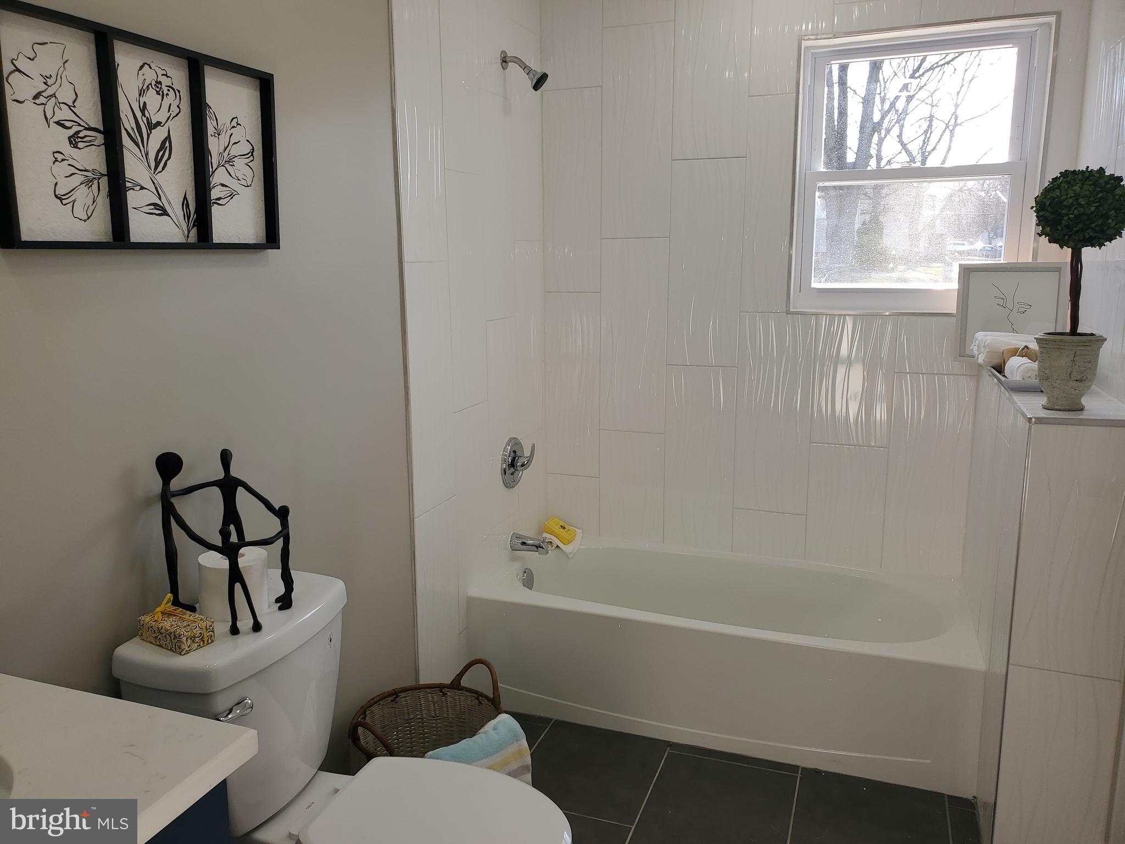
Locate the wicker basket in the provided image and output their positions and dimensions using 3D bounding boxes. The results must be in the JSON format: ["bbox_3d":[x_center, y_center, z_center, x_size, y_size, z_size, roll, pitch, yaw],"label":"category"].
[{"bbox_3d":[-0.337,0.854,2.113,0.364,0.419,0.374,0,11,0],"label":"wicker basket"}]

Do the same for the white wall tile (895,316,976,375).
[{"bbox_3d":[1.226,-0.250,2.756,0.252,0.190,0.012,4,12,20],"label":"white wall tile"}]

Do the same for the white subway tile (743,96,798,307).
[{"bbox_3d":[0.694,-0.725,2.847,0.153,0.705,0.010,4,12,20],"label":"white subway tile"}]

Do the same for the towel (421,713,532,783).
[{"bbox_3d":[-0.181,0.836,2.004,0.130,0.190,0.250,11,16,43],"label":"towel"}]

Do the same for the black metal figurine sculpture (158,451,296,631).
[{"bbox_3d":[-0.613,0.206,1.524,0.230,0.290,0.190,0,12,1],"label":"black metal figurine sculpture"}]

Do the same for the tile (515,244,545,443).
[{"bbox_3d":[-0.120,-0.302,3.094,0.012,0.704,0.266,4,12,20],"label":"tile"}]

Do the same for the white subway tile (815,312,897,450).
[{"bbox_3d":[0.974,-0.137,2.844,0.250,0.439,0.010,4,12,20],"label":"white subway tile"}]

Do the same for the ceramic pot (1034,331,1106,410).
[{"bbox_3d":[1.169,-0.118,1.955,0.143,0.172,0.143,4,12,20],"label":"ceramic pot"}]

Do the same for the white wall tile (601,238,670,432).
[{"bbox_3d":[0.263,-0.311,3.090,0.253,0.705,0.010,4,12,20],"label":"white wall tile"}]

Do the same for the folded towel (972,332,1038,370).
[{"bbox_3d":[1.312,-0.201,2.440,0.240,0.115,0.170,4,12,20],"label":"folded towel"}]

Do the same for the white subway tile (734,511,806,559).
[{"bbox_3d":[0.748,0.404,3.062,0.258,0.162,0.012,4,12,20],"label":"white subway tile"}]

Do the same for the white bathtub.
[{"bbox_3d":[0.522,0.717,2.817,1.500,0.369,0.711,4,12,20],"label":"white bathtub"}]

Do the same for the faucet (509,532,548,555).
[{"bbox_3d":[-0.114,0.437,3.002,0.135,0.070,0.060,4,12,20],"label":"faucet"}]

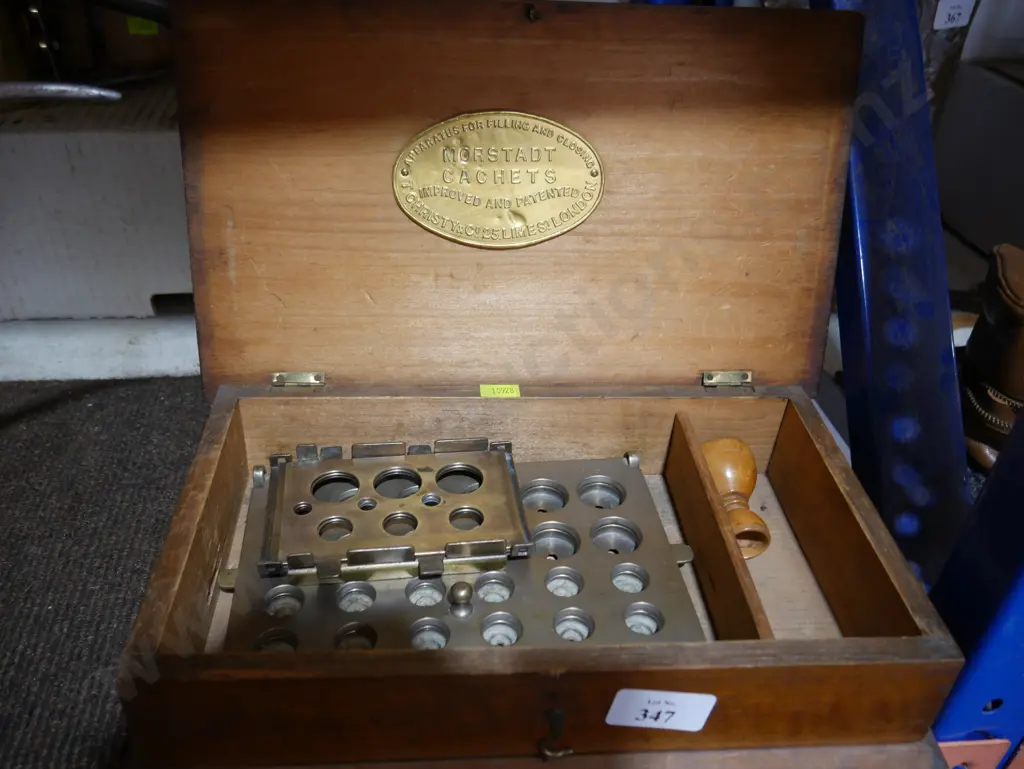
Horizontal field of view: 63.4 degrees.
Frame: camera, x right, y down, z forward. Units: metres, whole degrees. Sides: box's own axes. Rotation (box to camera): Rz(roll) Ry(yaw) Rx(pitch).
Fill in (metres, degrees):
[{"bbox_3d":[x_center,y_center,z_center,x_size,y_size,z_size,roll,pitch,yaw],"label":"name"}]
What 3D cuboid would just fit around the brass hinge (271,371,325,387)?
[{"bbox_3d":[-0.117,-0.002,0.454,0.029,0.009,0.004,0,14,-4],"label":"brass hinge"}]

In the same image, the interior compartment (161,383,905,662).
[{"bbox_3d":[0.009,0.080,0.419,0.313,0.057,0.167,0,35,-4],"label":"interior compartment"}]

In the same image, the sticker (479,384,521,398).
[{"bbox_3d":[-0.007,0.004,0.476,0.022,0.001,0.012,0,35,-4],"label":"sticker"}]

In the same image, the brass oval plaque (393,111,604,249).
[{"bbox_3d":[-0.007,-0.108,0.435,0.112,0.070,0.003,0,14,-4],"label":"brass oval plaque"}]

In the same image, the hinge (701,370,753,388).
[{"bbox_3d":[0.123,-0.003,0.470,0.029,0.009,0.004,0,14,-4],"label":"hinge"}]

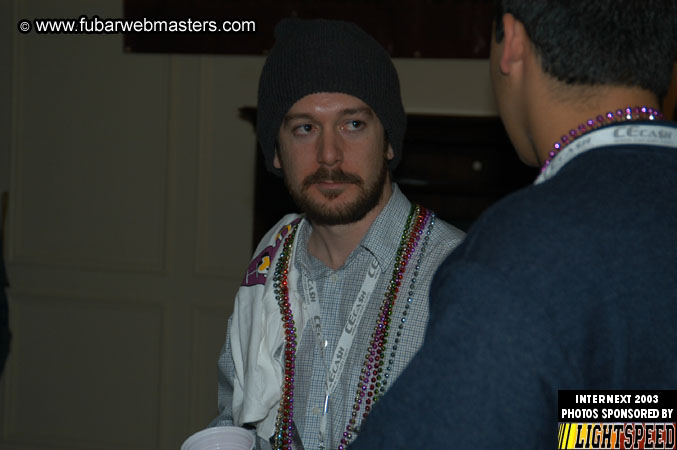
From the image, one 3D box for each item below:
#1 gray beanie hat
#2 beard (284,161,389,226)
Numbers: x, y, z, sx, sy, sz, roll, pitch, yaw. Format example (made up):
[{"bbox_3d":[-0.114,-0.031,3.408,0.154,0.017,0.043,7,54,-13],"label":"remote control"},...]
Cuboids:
[{"bbox_3d":[-0.009,-0.173,2.530,0.195,0.200,0.235,-4,2,7],"label":"gray beanie hat"},{"bbox_3d":[-0.001,-0.042,2.460,0.135,0.088,0.100,-4,2,7],"label":"beard"}]

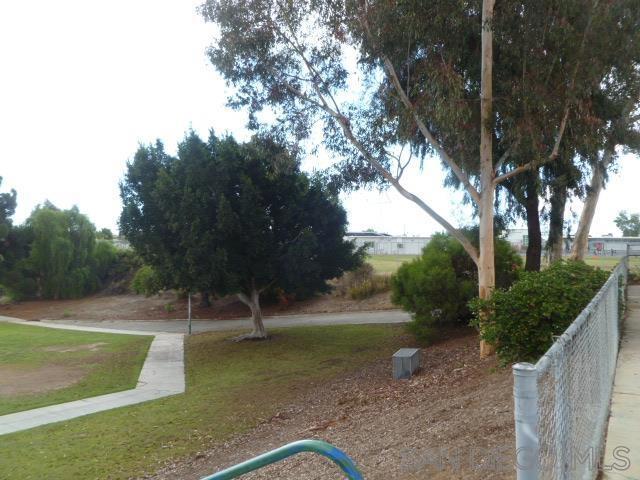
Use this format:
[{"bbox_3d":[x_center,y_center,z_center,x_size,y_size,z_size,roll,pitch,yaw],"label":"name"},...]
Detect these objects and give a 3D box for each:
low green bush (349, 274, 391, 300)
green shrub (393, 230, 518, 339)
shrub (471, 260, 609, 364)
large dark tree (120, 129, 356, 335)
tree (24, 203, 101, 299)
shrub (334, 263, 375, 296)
[{"bbox_3d":[2.821,2.650,29.500,2.350,1.340,1.900,0,-1,0],"label":"low green bush"},{"bbox_3d":[4.219,1.406,16.000,3.880,3.330,3.600,0,-1,0],"label":"green shrub"},{"bbox_3d":[3.943,1.302,9.300,2.430,1.830,2.200,0,-1,0],"label":"shrub"},{"bbox_3d":[-3.260,-0.228,21.500,9.850,8.470,9.200,0,-1,0],"label":"large dark tree"},{"bbox_3d":[-16.414,0.669,33.000,4.750,6.000,4.800,0,-1,0],"label":"tree"},{"bbox_3d":[1.999,2.289,30.000,2.270,1.930,2.000,0,-1,0],"label":"shrub"}]

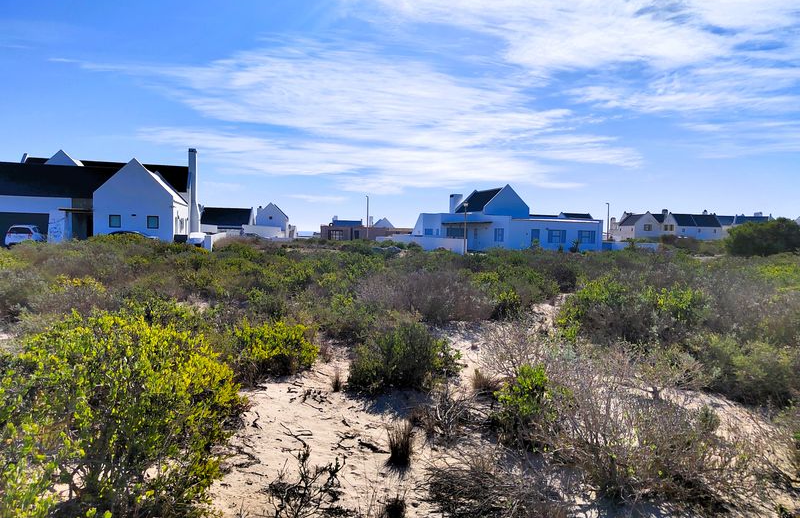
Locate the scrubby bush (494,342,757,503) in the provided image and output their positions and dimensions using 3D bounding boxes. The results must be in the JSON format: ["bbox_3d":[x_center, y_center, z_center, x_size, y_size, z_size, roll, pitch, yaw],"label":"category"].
[{"bbox_3d":[1.453,1.009,3.606,1.600,0.830,1.300,2,3,23],"label":"scrubby bush"}]

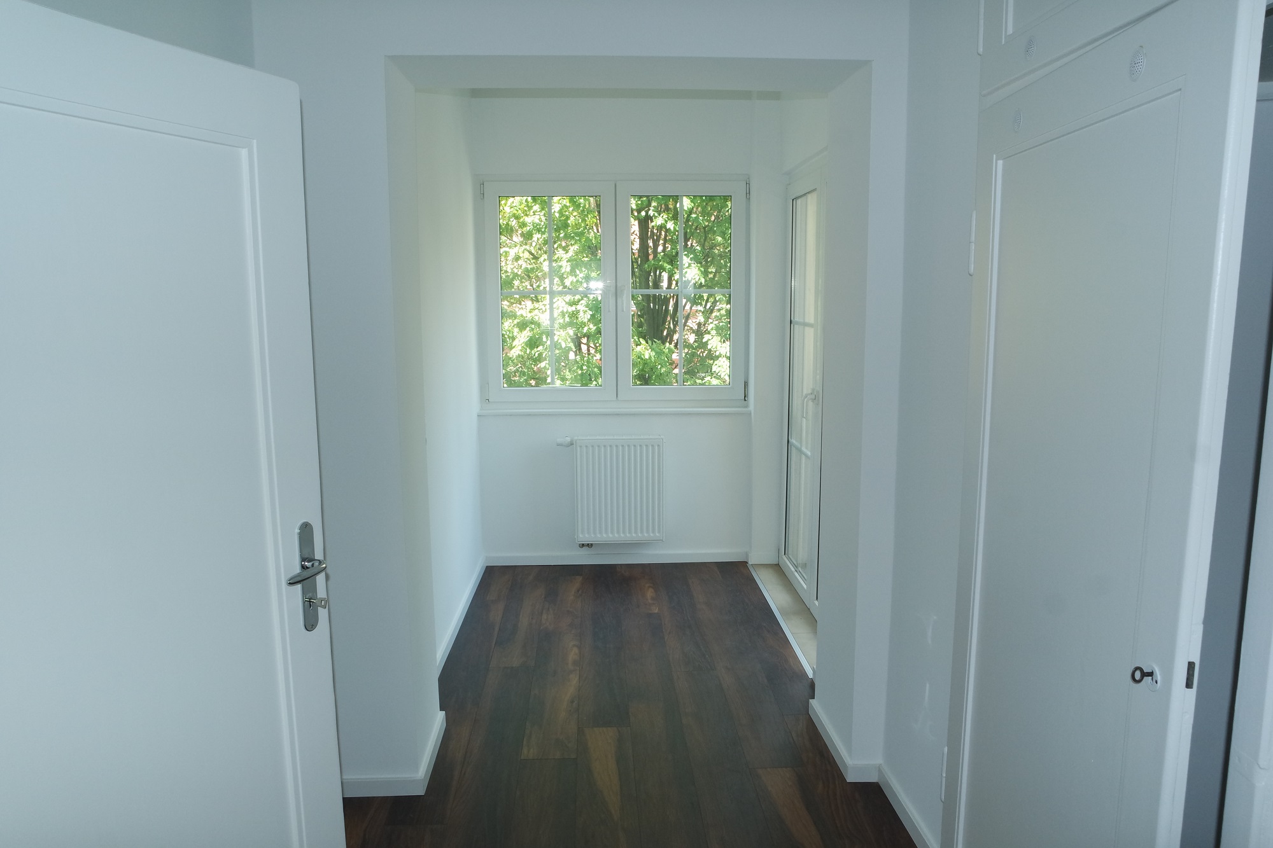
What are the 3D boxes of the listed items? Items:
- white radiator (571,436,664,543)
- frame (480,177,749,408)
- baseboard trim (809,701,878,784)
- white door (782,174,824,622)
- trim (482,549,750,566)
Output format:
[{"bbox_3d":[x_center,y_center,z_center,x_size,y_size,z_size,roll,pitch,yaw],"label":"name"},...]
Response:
[{"bbox_3d":[-0.093,0.369,4.836,0.500,0.600,0.100,-1,8,-3],"label":"white radiator"},{"bbox_3d":[-0.098,-0.736,4.864,1.482,1.270,0.080,-1,8,-3],"label":"frame"},{"bbox_3d":[0.715,1.089,2.952,0.105,0.060,0.462,-1,8,-3],"label":"baseboard trim"},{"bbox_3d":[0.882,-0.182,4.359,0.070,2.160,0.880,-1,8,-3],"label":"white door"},{"bbox_3d":[-0.111,0.792,4.980,1.528,0.060,0.018,-1,8,-3],"label":"trim"}]

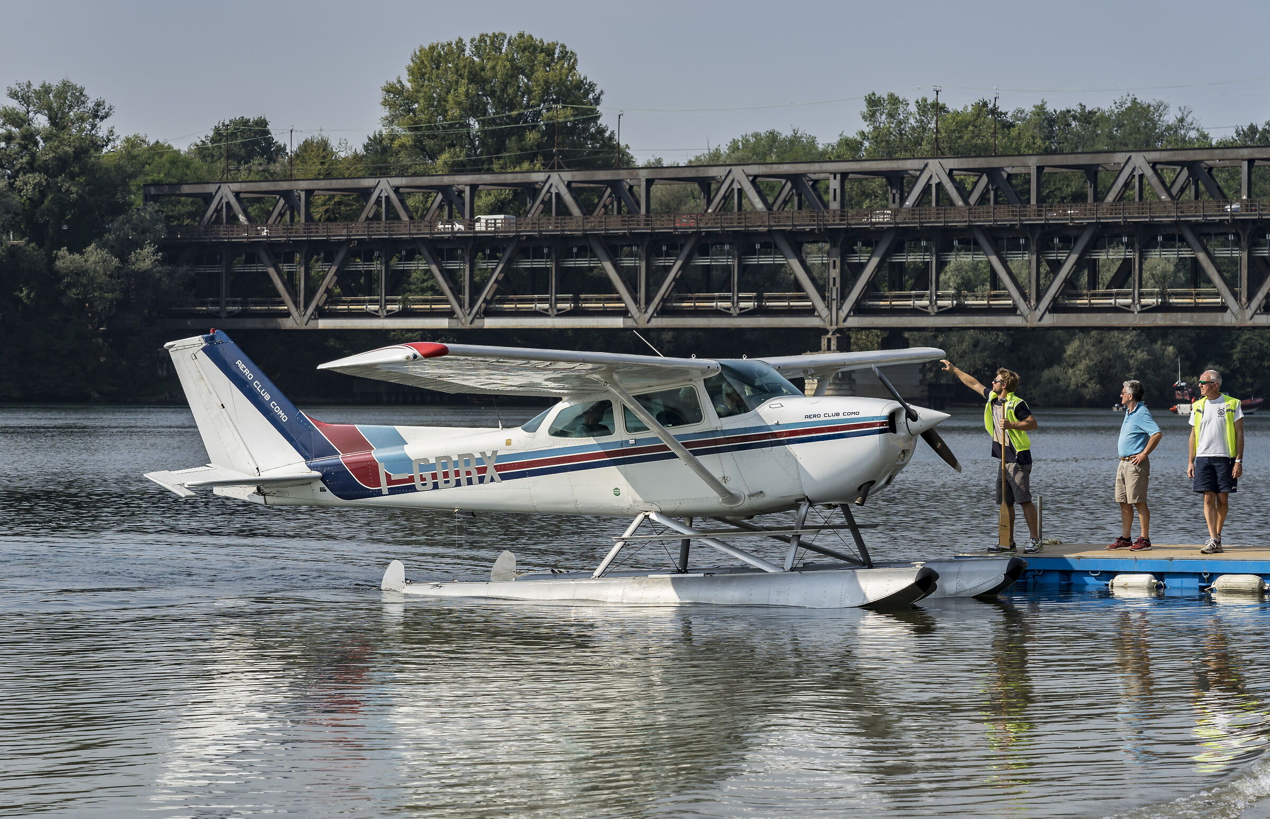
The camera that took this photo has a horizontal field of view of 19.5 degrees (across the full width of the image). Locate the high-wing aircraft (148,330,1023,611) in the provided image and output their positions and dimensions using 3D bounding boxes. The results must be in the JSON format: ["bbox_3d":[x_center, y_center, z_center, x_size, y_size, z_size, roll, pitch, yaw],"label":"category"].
[{"bbox_3d":[-0.772,0.510,34.600,8.400,3.250,11.000,-5,-2,27],"label":"high-wing aircraft"}]

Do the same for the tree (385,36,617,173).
[{"bbox_3d":[-15.695,-26.400,420.000,26.500,33.000,26.000,0,0,0],"label":"tree"}]

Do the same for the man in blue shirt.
[{"bbox_3d":[4.924,0.546,36.400,0.400,1.690,0.520,0,1,-28],"label":"man in blue shirt"}]

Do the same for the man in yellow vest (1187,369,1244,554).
[{"bbox_3d":[5.595,0.502,35.700,0.550,1.790,0.350,0,0,18],"label":"man in yellow vest"}]

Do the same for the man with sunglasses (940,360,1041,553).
[{"bbox_3d":[3.443,0.456,35.800,0.850,1.870,0.600,1,1,40],"label":"man with sunglasses"}]

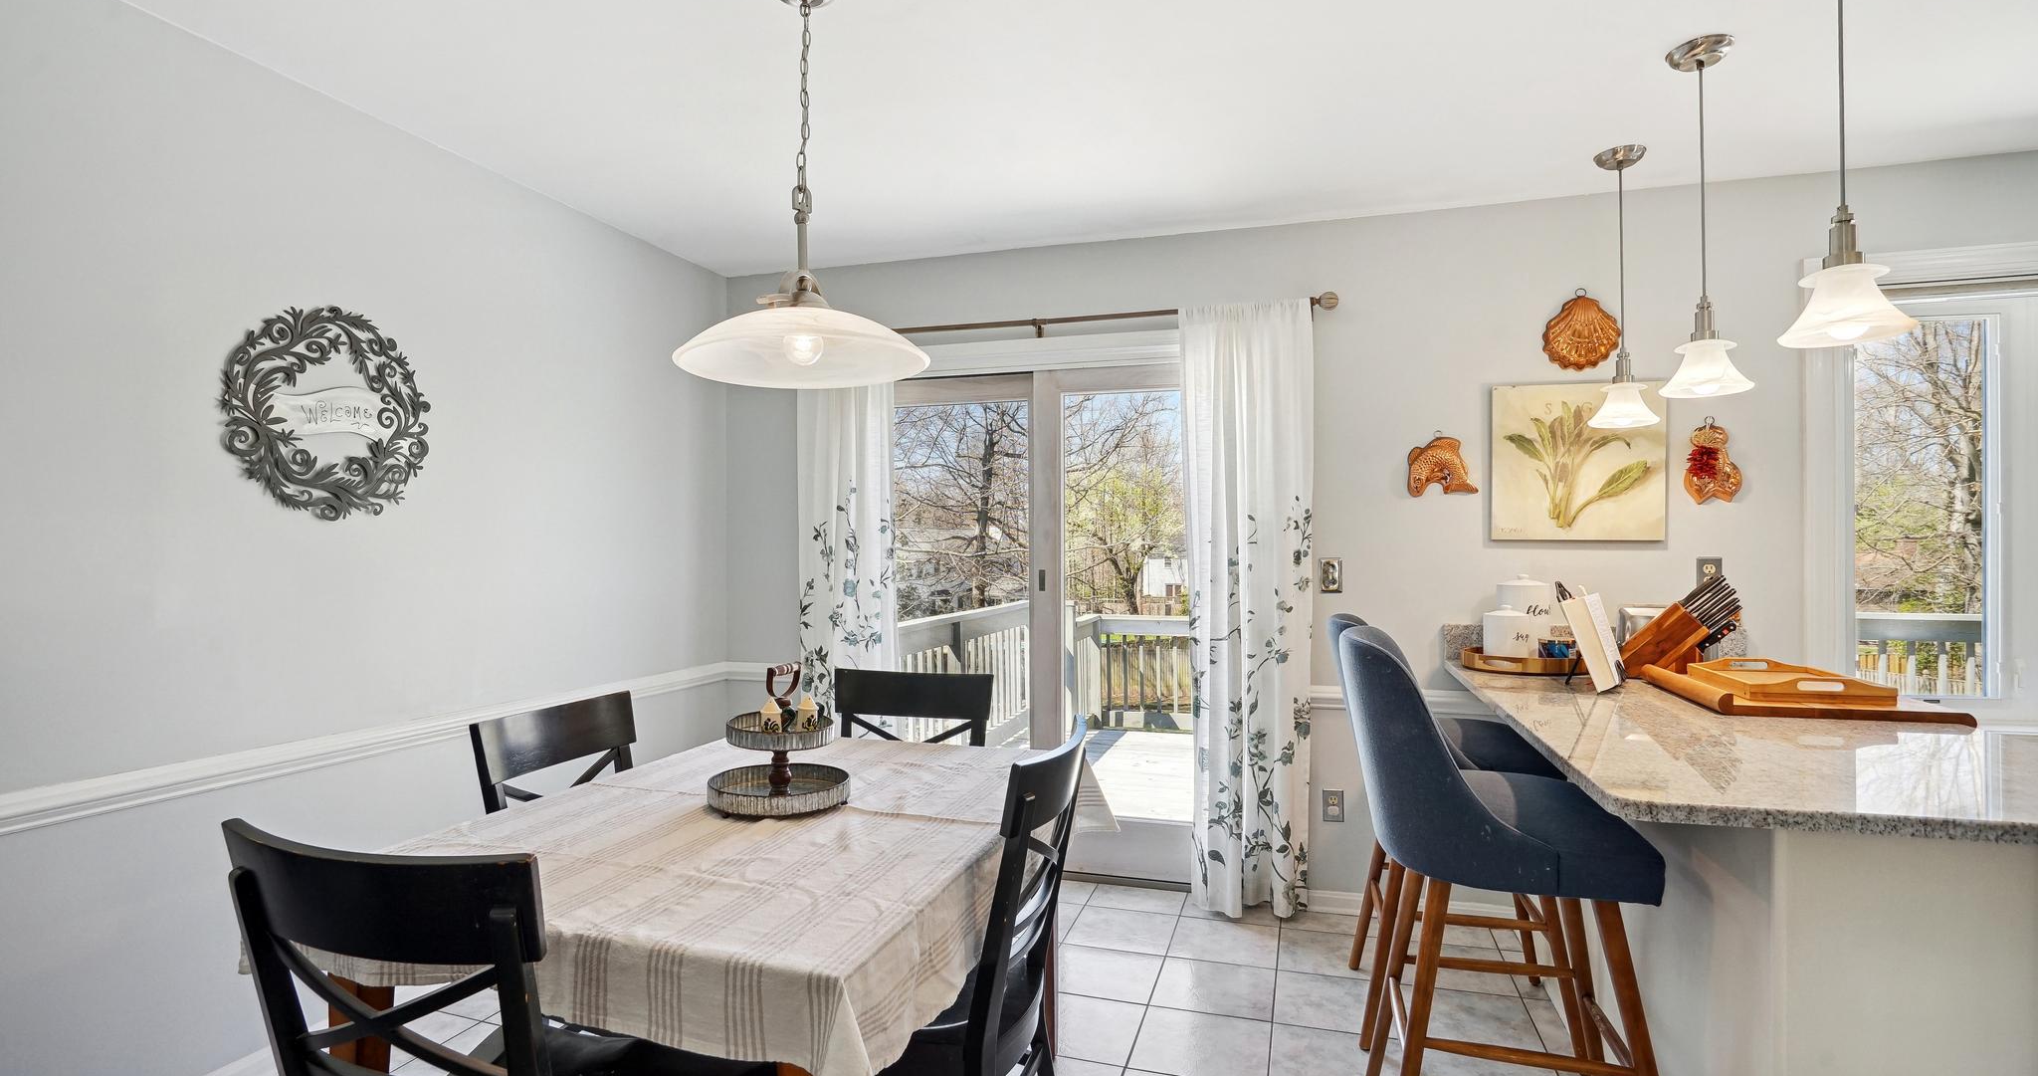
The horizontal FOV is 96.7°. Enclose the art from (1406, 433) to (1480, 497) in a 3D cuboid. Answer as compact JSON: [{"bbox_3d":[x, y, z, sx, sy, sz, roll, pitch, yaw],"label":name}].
[{"bbox_3d":[1.432,-0.248,3.059,0.220,0.213,0.050,0,-1,18],"label":"art"}]

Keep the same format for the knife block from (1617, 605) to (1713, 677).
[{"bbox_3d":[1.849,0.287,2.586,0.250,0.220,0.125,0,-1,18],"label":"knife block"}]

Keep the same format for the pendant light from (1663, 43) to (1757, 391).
[{"bbox_3d":[1.580,-0.726,2.092,0.190,0.800,0.190,0,-1,18],"label":"pendant light"}]

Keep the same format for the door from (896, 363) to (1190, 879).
[{"bbox_3d":[0.121,0.327,3.578,1.780,1.950,0.110,0,-1,18],"label":"door"}]

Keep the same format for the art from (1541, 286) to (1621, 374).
[{"bbox_3d":[1.840,-0.684,2.966,0.230,0.270,0.050,0,-1,18],"label":"art"}]

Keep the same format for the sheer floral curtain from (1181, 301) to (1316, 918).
[{"bbox_3d":[0.812,0.239,3.212,0.470,2.140,0.120,0,-1,18],"label":"sheer floral curtain"}]

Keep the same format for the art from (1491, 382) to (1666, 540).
[{"bbox_3d":[1.817,-0.245,2.941,0.497,0.505,0.035,0,-1,18],"label":"art"}]

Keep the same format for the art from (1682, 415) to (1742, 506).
[{"bbox_3d":[2.164,-0.244,2.825,0.158,0.277,0.050,0,-1,18],"label":"art"}]

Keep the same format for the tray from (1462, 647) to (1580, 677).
[{"bbox_3d":[1.593,0.386,2.846,0.370,0.055,0.360,0,-1,18],"label":"tray"}]

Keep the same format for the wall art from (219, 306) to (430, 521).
[{"bbox_3d":[-1.806,-0.331,2.390,0.030,0.560,0.530,0,-1,18],"label":"wall art"}]

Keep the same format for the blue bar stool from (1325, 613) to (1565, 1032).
[{"bbox_3d":[1.161,0.758,2.489,0.610,1.090,0.540,0,-1,18],"label":"blue bar stool"}]

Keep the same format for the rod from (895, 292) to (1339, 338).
[{"bbox_3d":[0.058,-0.814,3.458,2.200,0.070,0.090,0,-1,18],"label":"rod"}]

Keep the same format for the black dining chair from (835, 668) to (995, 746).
[{"bbox_3d":[-0.356,0.836,2.370,0.490,0.910,0.540,0,-1,12],"label":"black dining chair"}]

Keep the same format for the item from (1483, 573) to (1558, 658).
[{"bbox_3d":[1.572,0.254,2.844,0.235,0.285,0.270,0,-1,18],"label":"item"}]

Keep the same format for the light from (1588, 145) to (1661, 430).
[{"bbox_3d":[1.768,-0.735,2.659,0.178,0.800,0.178,0,-1,18],"label":"light"}]

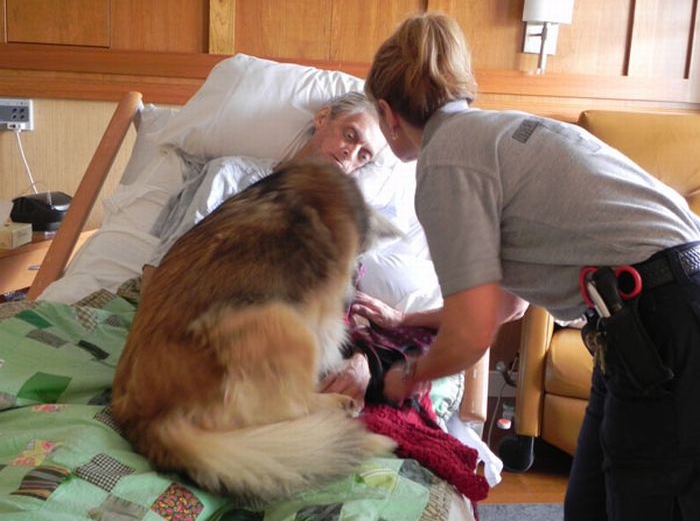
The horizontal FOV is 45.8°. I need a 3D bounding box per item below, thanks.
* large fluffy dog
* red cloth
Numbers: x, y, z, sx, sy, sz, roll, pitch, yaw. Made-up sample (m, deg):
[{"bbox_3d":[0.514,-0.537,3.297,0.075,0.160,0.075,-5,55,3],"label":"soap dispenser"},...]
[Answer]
[{"bbox_3d":[-0.189,0.064,1.593,0.540,0.550,0.400,-4,13,-31],"label":"large fluffy dog"},{"bbox_3d":[0.138,0.347,1.614,0.280,0.120,0.170,12,14,39],"label":"red cloth"}]

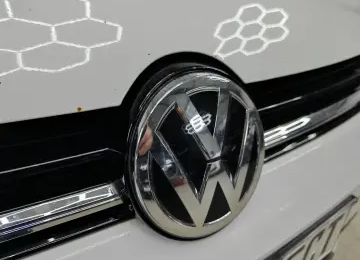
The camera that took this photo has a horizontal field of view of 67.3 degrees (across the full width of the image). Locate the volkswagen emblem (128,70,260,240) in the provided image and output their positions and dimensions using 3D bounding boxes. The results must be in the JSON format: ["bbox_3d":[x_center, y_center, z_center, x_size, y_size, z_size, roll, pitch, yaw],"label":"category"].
[{"bbox_3d":[0.024,0.022,0.237,0.144,0.144,0.018,-14,12,-33],"label":"volkswagen emblem"}]

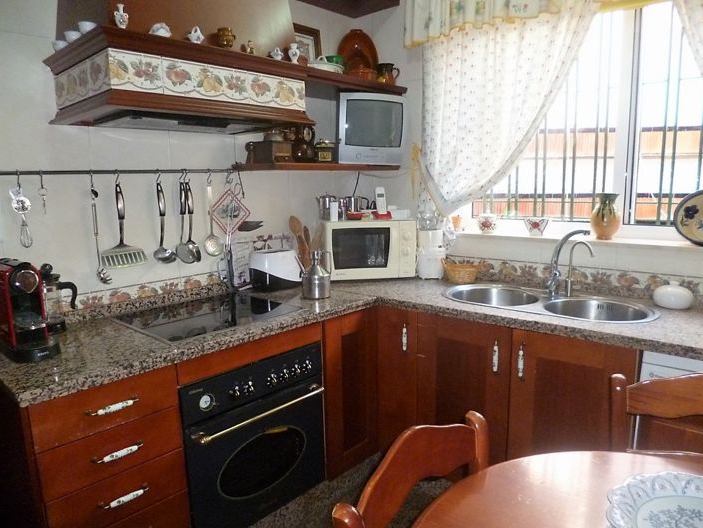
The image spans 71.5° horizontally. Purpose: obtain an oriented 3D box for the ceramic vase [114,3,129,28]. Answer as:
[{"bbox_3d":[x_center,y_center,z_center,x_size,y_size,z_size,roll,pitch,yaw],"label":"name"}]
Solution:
[{"bbox_3d":[-0.669,-0.716,1.420,0.043,0.073,0.032,-8,11,-36],"label":"ceramic vase"}]

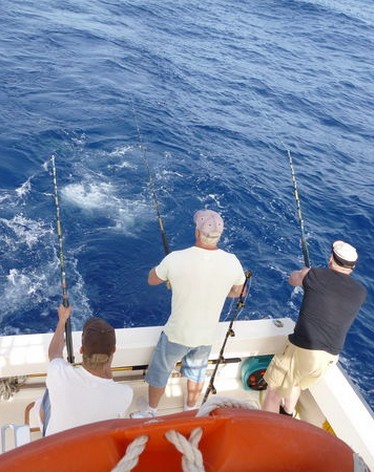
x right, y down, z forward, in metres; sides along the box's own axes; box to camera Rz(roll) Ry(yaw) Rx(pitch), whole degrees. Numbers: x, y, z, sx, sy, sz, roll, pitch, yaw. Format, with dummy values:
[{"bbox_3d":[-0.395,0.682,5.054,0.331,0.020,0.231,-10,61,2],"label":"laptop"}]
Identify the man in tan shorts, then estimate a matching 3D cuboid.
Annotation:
[{"bbox_3d":[0.890,0.752,3.830,0.620,1.680,0.600,-5,31,-24],"label":"man in tan shorts"}]

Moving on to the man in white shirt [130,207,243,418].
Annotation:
[{"bbox_3d":[-0.003,0.593,3.617,0.650,1.760,0.520,5,28,-7],"label":"man in white shirt"}]

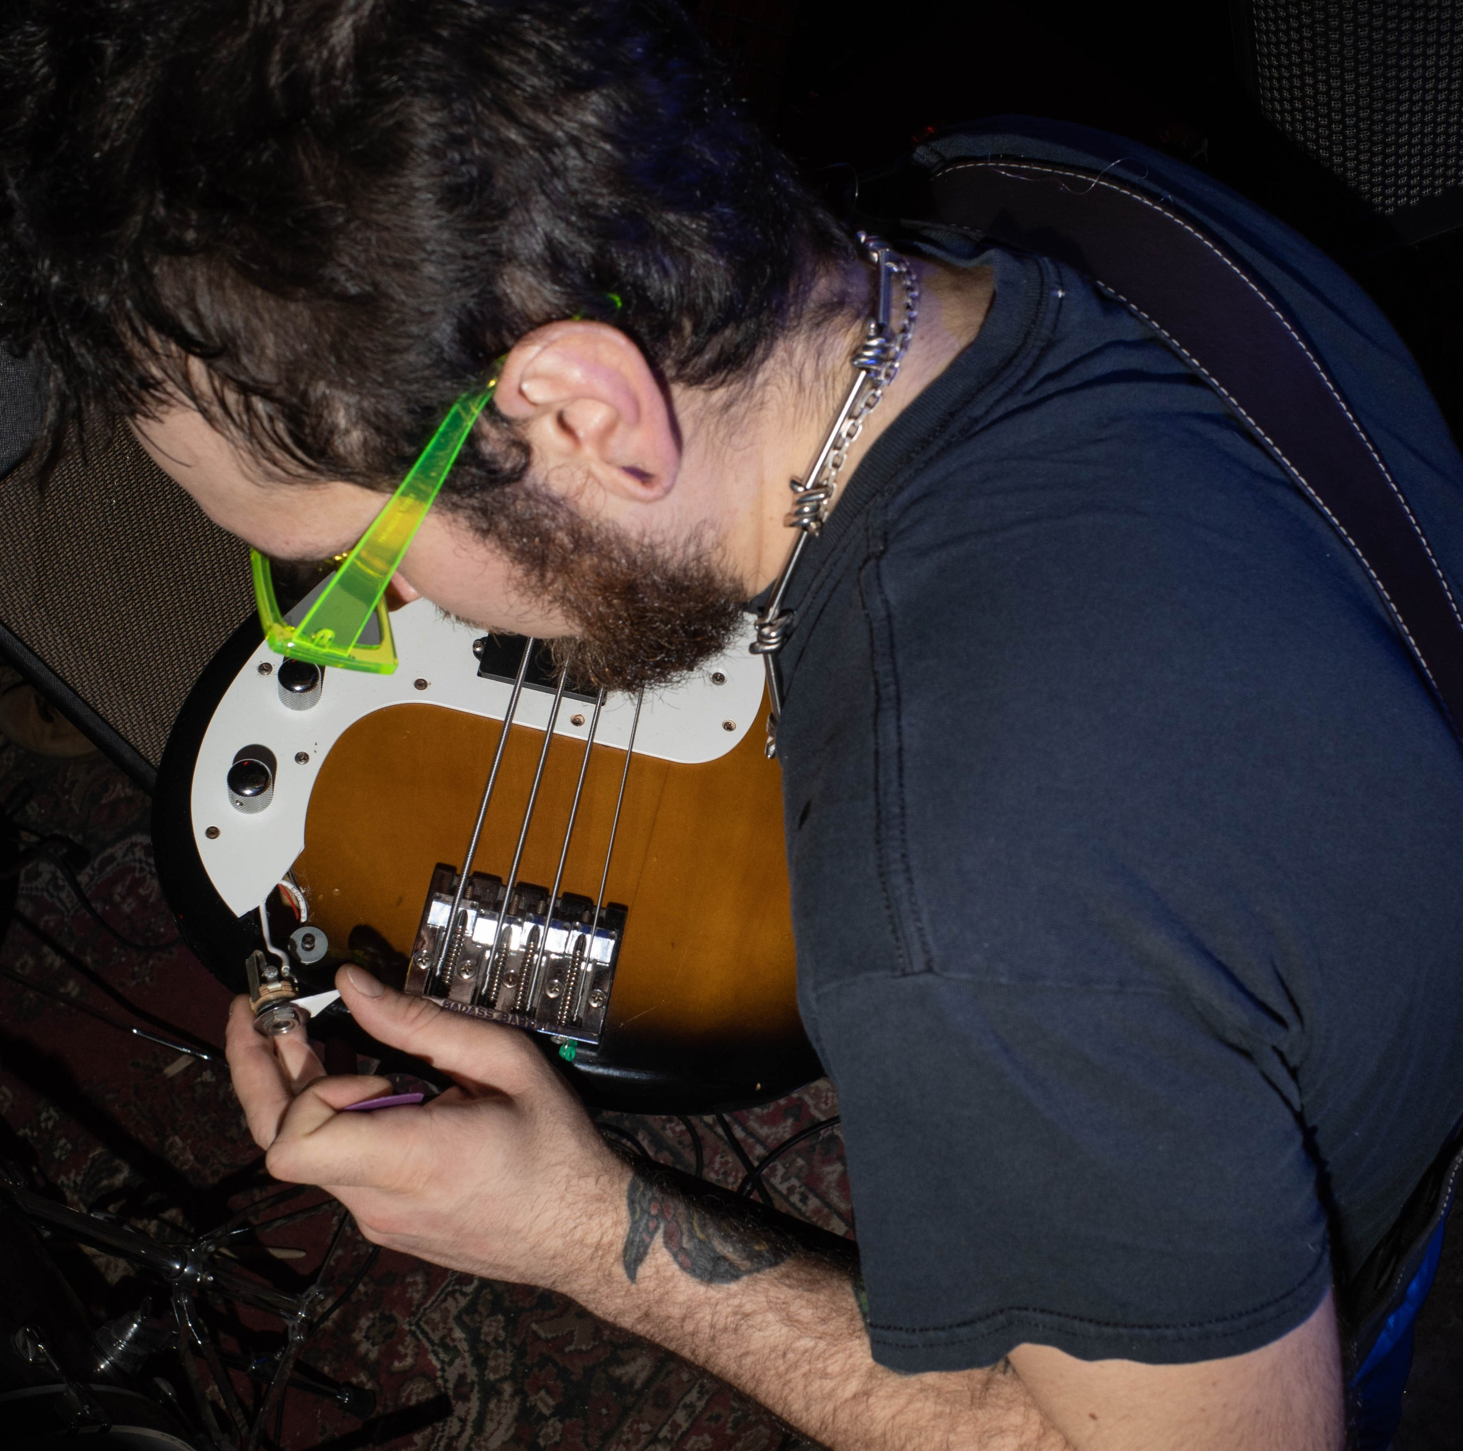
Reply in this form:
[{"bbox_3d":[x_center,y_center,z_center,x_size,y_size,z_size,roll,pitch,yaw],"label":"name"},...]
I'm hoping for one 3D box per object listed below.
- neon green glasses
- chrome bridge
[{"bbox_3d":[-0.088,-0.110,0.516,0.152,0.046,0.146,-49,29,29],"label":"neon green glasses"},{"bbox_3d":[-0.086,0.091,0.691,0.080,0.018,0.058,13,57,-5],"label":"chrome bridge"}]

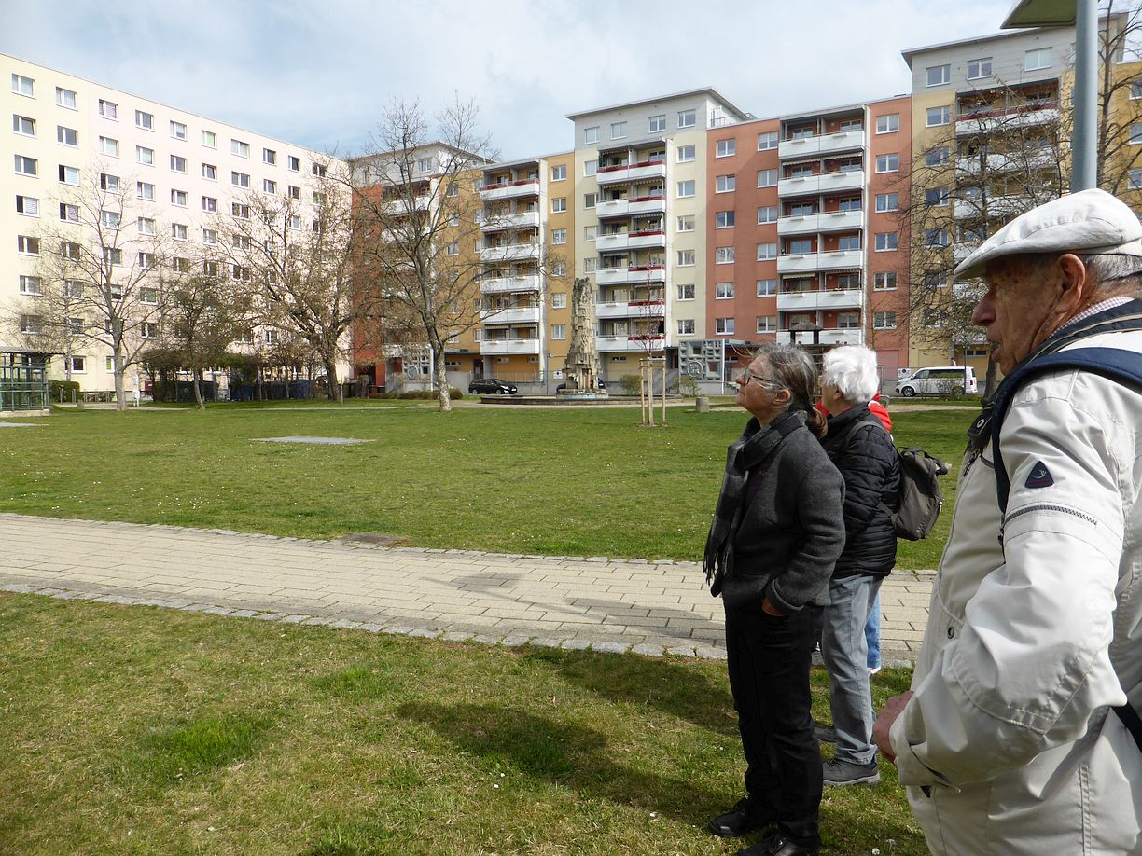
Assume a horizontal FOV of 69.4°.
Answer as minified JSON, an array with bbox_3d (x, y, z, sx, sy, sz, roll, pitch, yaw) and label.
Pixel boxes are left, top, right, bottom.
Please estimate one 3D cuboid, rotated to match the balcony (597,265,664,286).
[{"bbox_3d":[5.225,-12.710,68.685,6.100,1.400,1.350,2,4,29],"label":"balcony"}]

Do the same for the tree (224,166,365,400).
[{"bbox_3d":[-18.016,-9.443,53.000,8.900,15.300,8.200,0,3,0],"label":"tree"}]

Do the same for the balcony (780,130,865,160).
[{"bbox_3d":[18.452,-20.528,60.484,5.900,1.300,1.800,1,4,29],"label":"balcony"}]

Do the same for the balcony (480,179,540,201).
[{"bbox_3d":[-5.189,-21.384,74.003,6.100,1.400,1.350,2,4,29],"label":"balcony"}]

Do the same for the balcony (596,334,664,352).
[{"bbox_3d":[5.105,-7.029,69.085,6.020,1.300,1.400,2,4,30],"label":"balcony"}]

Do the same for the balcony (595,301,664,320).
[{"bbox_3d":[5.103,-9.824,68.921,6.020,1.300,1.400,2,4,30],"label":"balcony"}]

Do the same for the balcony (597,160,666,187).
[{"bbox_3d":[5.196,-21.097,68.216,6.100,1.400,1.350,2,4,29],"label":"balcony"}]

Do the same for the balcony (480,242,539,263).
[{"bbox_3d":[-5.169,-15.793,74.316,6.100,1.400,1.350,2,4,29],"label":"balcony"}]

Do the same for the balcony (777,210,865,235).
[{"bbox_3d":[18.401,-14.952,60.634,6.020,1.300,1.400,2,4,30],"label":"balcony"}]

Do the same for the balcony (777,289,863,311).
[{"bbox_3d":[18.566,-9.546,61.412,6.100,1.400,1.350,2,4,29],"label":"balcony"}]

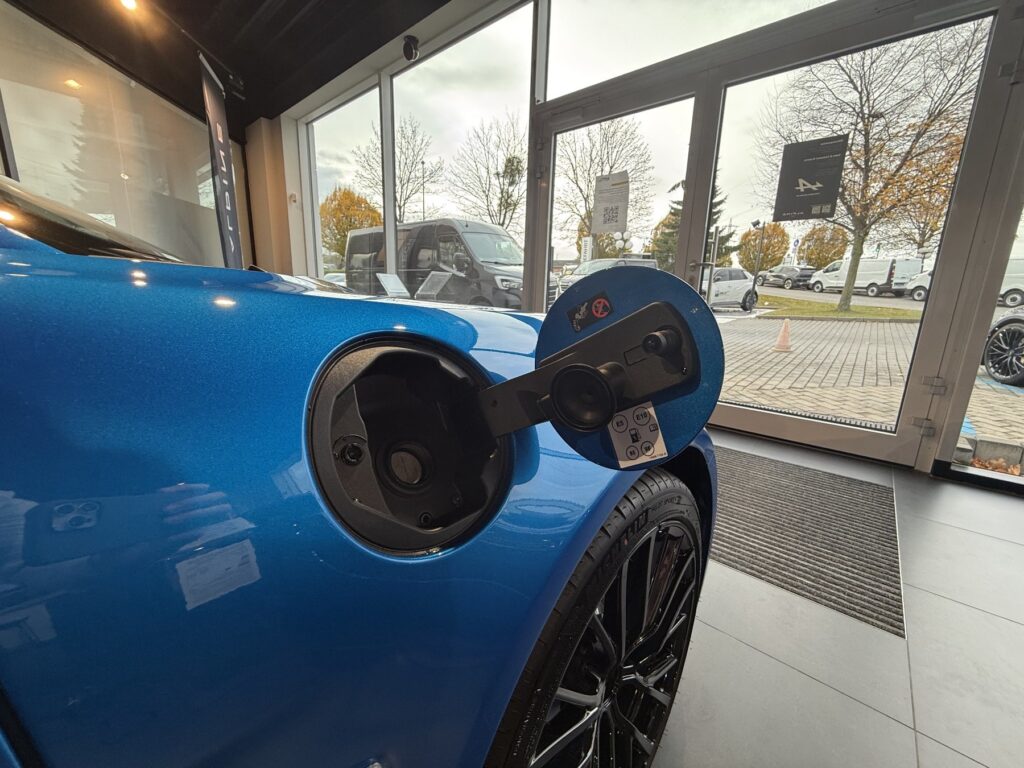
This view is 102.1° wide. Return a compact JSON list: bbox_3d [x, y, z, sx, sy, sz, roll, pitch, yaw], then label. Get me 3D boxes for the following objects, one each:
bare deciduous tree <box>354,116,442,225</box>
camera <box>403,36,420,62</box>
[{"bbox_3d":[-6.131,-9.754,23.005,5.100,9.350,5.100,-1,13,-14],"label":"bare deciduous tree"},{"bbox_3d":[-0.998,-3.320,4.117,0.130,0.165,0.130,9,14,28],"label":"camera"}]

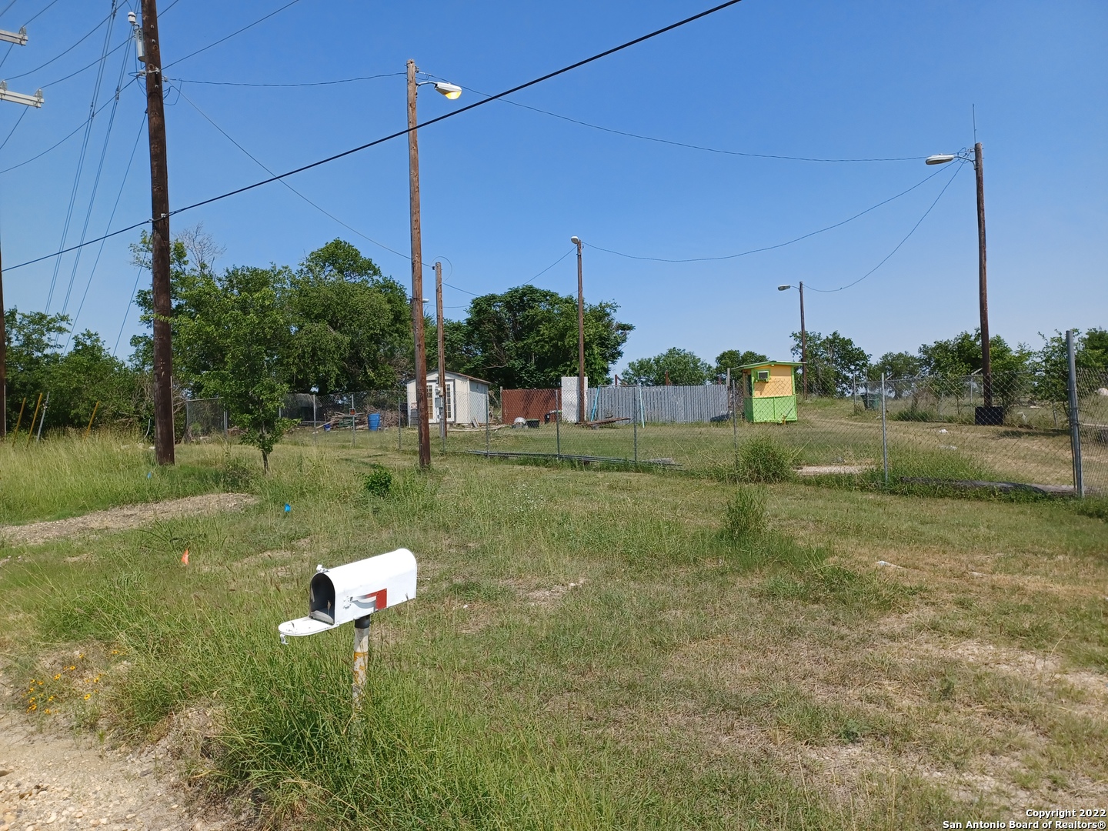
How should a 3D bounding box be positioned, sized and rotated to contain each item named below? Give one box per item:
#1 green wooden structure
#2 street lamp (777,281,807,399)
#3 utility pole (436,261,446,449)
[{"bbox_3d":[9.528,-0.993,35.300,2.550,2.620,2.200,-2,-1,3],"label":"green wooden structure"},{"bbox_3d":[14.712,-4.545,49.106,1.470,7.170,0.330,-2,-1,6],"label":"street lamp"},{"bbox_3d":[-4.214,-2.474,30.040,0.280,6.610,0.280,-2,-1,30],"label":"utility pole"}]

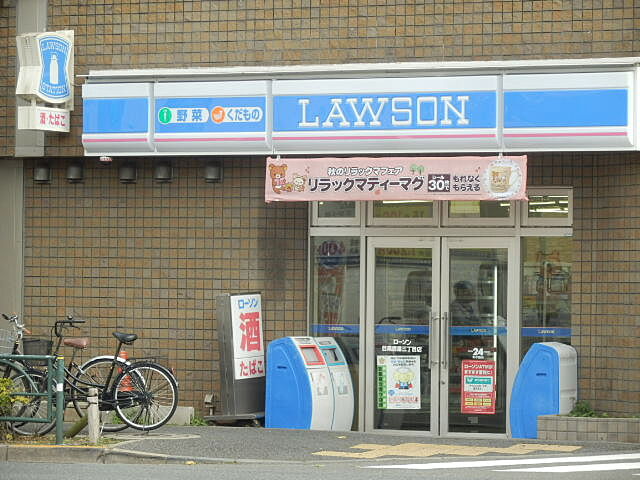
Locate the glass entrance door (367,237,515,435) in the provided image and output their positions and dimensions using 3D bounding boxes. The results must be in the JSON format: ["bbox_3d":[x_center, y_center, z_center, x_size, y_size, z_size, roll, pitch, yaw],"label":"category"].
[{"bbox_3d":[1.251,0.997,38.123,1.730,2.061,0.090,0,-1,28],"label":"glass entrance door"}]

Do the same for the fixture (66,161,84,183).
[{"bbox_3d":[-2.631,-0.716,39.396,0.165,0.225,0.175,0,-1,28],"label":"fixture"}]

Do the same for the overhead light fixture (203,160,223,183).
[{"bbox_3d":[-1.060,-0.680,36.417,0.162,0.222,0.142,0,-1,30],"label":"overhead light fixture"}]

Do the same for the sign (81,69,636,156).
[{"bbox_3d":[0.361,-1.272,37.314,6.328,0.812,0.340,0,-1,28],"label":"sign"}]

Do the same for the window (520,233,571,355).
[{"bbox_3d":[2.146,0.924,34.697,0.548,1.914,0.081,0,-1,30],"label":"window"}]

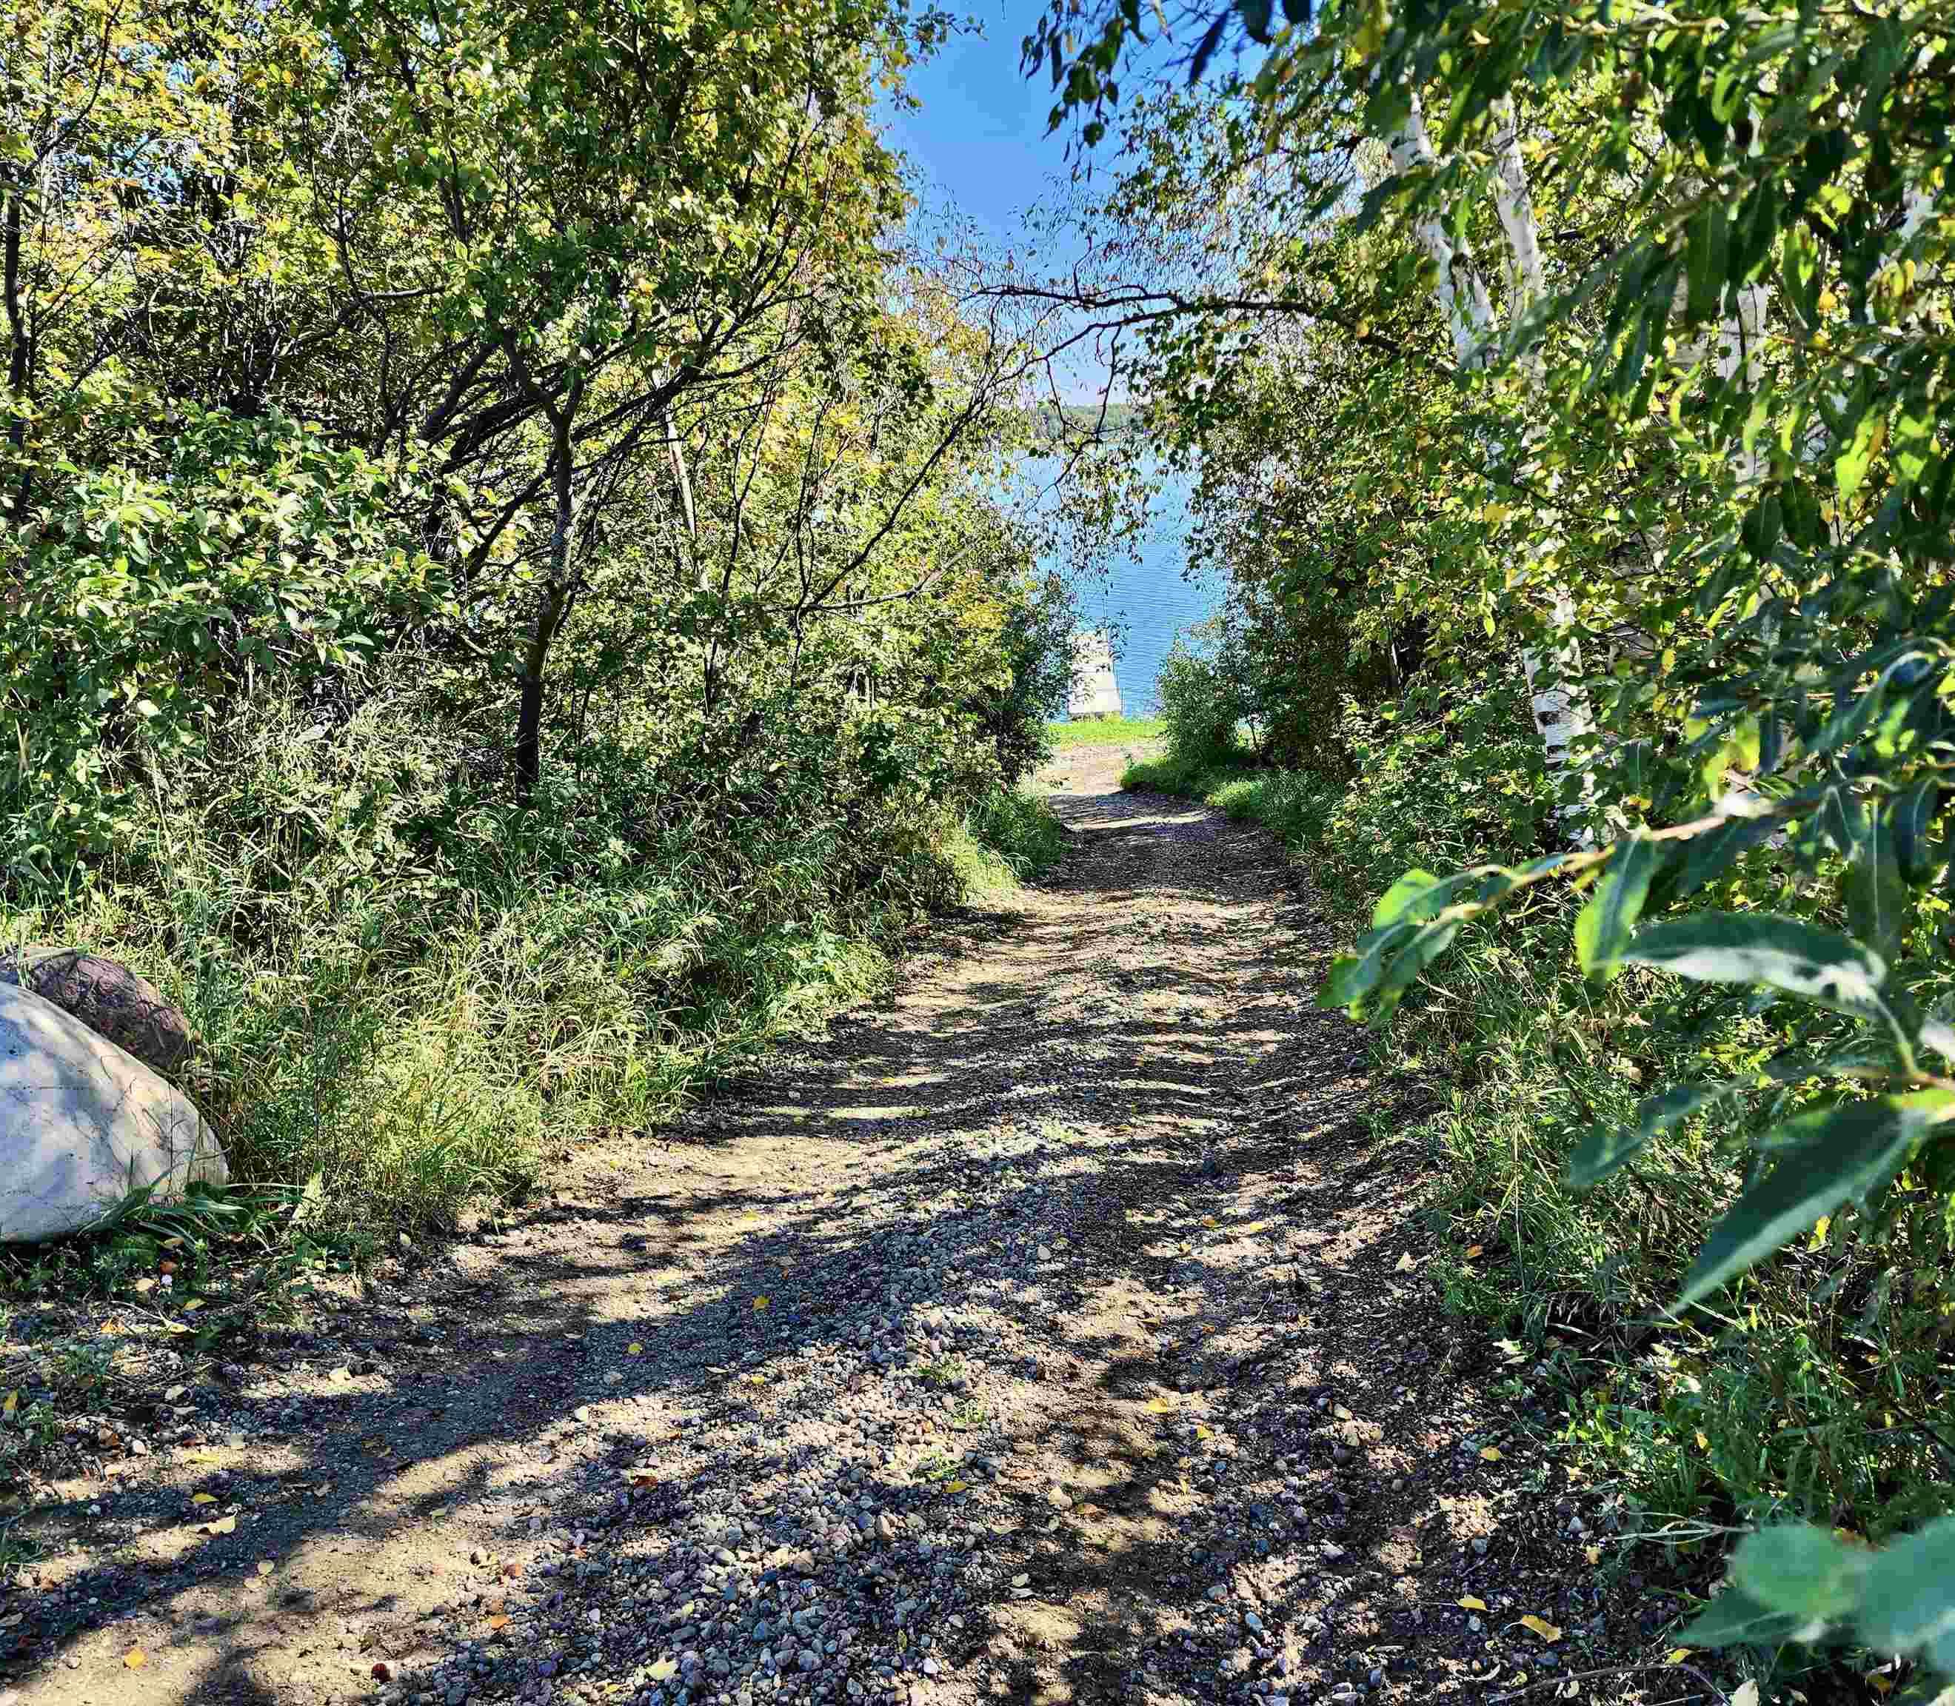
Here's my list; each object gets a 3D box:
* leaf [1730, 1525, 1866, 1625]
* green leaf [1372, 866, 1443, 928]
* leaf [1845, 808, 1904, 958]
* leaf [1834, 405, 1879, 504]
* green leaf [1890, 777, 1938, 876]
[{"bbox_3d":[0.203,0.177,0.370,0.038,0.022,0.030,4,16,15],"label":"leaf"},{"bbox_3d":[0.228,0.024,0.800,0.038,0.032,0.030,2,15,8],"label":"green leaf"},{"bbox_3d":[0.492,0.017,0.830,0.033,0.083,0.020,5,16,16],"label":"leaf"},{"bbox_3d":[0.669,-0.304,1.150,0.034,0.076,0.025,5,16,16],"label":"leaf"},{"bbox_3d":[0.526,-0.015,0.850,0.028,0.058,0.022,5,16,17],"label":"green leaf"}]

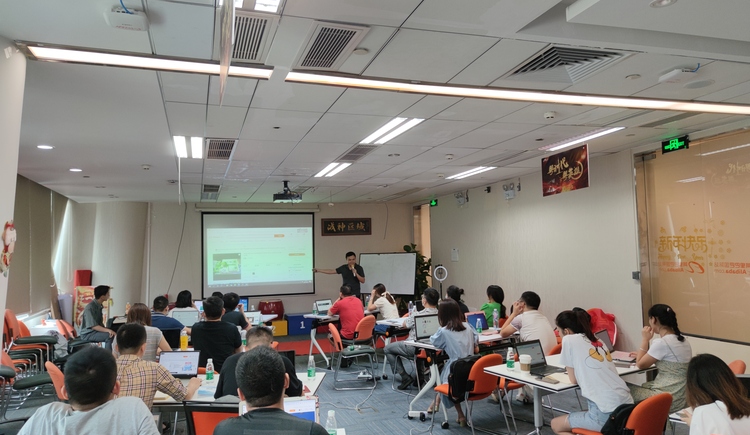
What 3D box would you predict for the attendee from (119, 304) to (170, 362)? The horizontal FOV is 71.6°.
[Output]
[{"bbox_3d":[-2.067,1.420,4.698,0.530,1.270,0.800,-1,-4,-10],"label":"attendee"}]

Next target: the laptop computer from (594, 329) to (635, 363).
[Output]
[{"bbox_3d":[2.000,1.055,4.332,0.330,0.210,0.280,1,-5,-38],"label":"laptop computer"}]

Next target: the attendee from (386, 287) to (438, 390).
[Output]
[{"bbox_3d":[0.483,1.474,6.352,0.800,1.270,0.500,-4,-4,33],"label":"attendee"}]

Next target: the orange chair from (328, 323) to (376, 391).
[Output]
[{"bbox_3d":[-0.303,1.729,6.642,0.560,0.800,0.470,-1,-4,-6],"label":"orange chair"}]

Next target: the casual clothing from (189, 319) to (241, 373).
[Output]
[{"bbox_3d":[-1.554,1.315,5.100,0.520,0.600,0.300,-1,-4,-12],"label":"casual clothing"}]

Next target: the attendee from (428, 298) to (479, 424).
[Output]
[{"bbox_3d":[0.813,1.447,5.320,0.480,1.250,0.680,-1,-4,-21],"label":"attendee"}]

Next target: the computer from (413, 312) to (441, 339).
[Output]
[{"bbox_3d":[0.646,1.250,5.711,0.355,0.245,0.280,1,-5,-37],"label":"computer"}]

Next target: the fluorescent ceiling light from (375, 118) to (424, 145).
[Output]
[{"bbox_3d":[0.134,-0.806,4.952,0.290,0.070,1.180,0,-4,-19],"label":"fluorescent ceiling light"}]

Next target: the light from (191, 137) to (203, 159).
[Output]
[{"bbox_3d":[-1.854,-0.725,5.441,0.110,0.050,1.160,-1,-4,-19],"label":"light"}]

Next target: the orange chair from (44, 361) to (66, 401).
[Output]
[{"bbox_3d":[-2.842,1.762,5.006,0.560,0.810,0.540,1,-4,-32],"label":"orange chair"}]

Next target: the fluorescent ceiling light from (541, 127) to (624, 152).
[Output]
[{"bbox_3d":[2.180,-0.844,5.616,0.240,0.050,1.190,-1,-4,-19],"label":"fluorescent ceiling light"}]

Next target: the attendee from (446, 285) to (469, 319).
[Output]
[{"bbox_3d":[1.009,1.589,7.278,0.480,1.265,0.750,1,-5,-38],"label":"attendee"}]

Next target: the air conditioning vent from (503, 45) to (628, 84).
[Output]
[{"bbox_3d":[1.221,-0.991,3.338,0.610,0.060,0.590,0,-4,-19],"label":"air conditioning vent"}]

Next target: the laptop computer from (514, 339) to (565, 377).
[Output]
[{"bbox_3d":[1.360,1.146,4.243,0.300,0.200,0.290,0,-4,-27],"label":"laptop computer"}]

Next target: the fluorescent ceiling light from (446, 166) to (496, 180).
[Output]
[{"bbox_3d":[1.466,-0.686,8.034,0.230,0.050,1.180,-1,-4,-19],"label":"fluorescent ceiling light"}]

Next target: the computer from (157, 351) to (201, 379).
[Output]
[{"bbox_3d":[-1.657,1.243,4.325,0.330,0.215,0.270,-1,-4,1],"label":"computer"}]

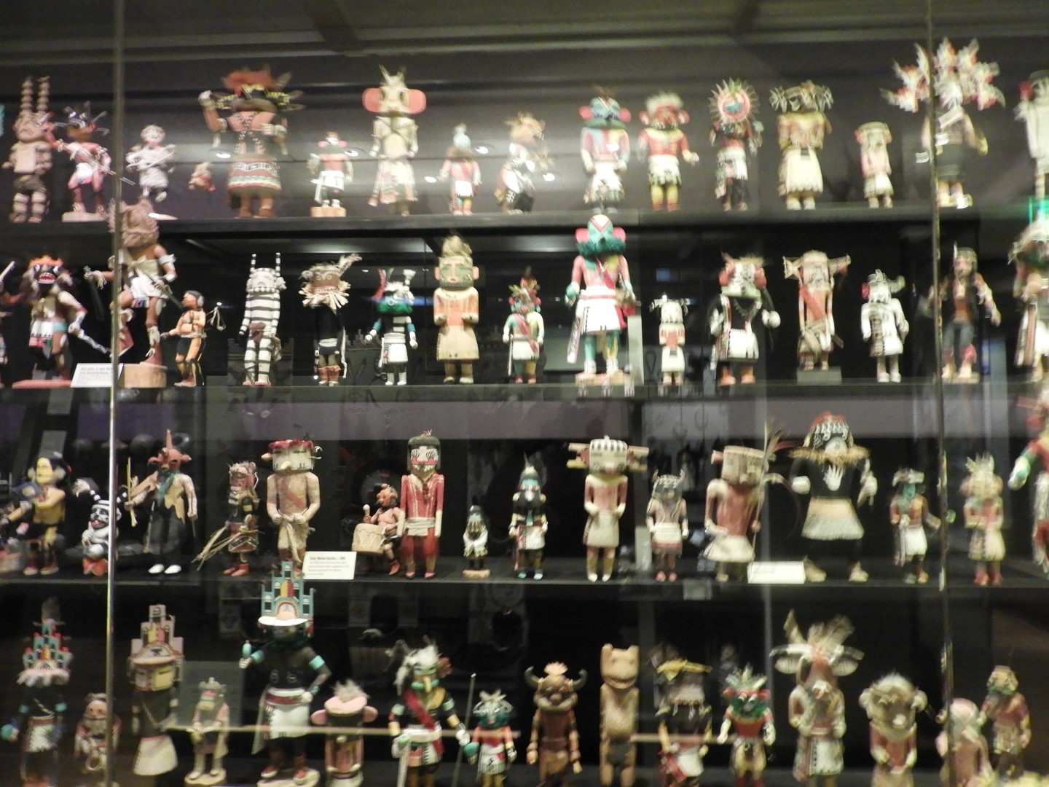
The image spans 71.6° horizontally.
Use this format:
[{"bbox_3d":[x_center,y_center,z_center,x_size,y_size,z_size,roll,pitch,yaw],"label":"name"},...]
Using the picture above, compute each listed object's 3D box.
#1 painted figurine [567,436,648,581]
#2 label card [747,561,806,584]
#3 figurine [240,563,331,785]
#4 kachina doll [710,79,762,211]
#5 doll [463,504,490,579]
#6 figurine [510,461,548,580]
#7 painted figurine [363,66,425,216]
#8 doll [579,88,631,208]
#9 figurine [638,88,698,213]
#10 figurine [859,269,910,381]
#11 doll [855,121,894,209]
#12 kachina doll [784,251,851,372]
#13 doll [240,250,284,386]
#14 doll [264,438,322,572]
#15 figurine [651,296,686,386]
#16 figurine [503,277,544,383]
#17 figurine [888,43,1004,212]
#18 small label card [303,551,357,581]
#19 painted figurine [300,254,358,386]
[{"bbox_3d":[0.178,0.244,1.541,0.172,0.308,0.080,0,-1,5],"label":"painted figurine"},{"bbox_3d":[0.541,0.383,1.558,0.124,0.042,0.035,0,-2,3],"label":"label card"},{"bbox_3d":[-0.564,0.661,1.719,0.212,0.517,0.150,0,-2,4],"label":"figurine"},{"bbox_3d":[0.499,-0.587,1.720,0.119,0.304,0.105,-1,-2,15],"label":"kachina doll"},{"bbox_3d":[-0.104,0.319,1.563,0.058,0.159,0.050,0,-1,3],"label":"doll"},{"bbox_3d":[0.010,0.272,1.554,0.081,0.253,0.070,0,-1,3],"label":"figurine"},{"bbox_3d":[-0.298,-0.578,1.665,0.142,0.338,0.110,0,-2,3],"label":"painted figurine"},{"bbox_3d":[0.174,-0.523,1.562,0.110,0.258,0.075,0,-1,3],"label":"doll"},{"bbox_3d":[0.341,-0.575,1.730,0.144,0.276,0.110,0,-2,7],"label":"figurine"},{"bbox_3d":[0.798,-0.150,1.613,0.103,0.245,0.100,-1,-2,12],"label":"figurine"},{"bbox_3d":[0.819,-0.534,1.702,0.087,0.194,0.080,-1,-2,11],"label":"doll"},{"bbox_3d":[0.649,-0.181,1.611,0.147,0.266,0.095,0,-2,4],"label":"kachina doll"},{"bbox_3d":[-0.573,-0.162,1.593,0.095,0.293,0.080,0,-1,-6],"label":"doll"},{"bbox_3d":[-0.526,0.256,1.651,0.127,0.306,0.105,0,-2,1],"label":"doll"},{"bbox_3d":[0.319,-0.116,1.606,0.080,0.198,0.070,0,-2,0],"label":"figurine"},{"bbox_3d":[-0.002,-0.145,1.660,0.092,0.241,0.080,0,-2,2],"label":"figurine"},{"bbox_3d":[0.922,-0.592,1.599,0.257,0.365,0.120,0,-2,-5],"label":"figurine"},{"bbox_3d":[-0.412,0.365,1.538,0.109,0.057,0.008,0,-21,3],"label":"small label card"},{"bbox_3d":[-0.452,-0.170,1.687,0.130,0.305,0.110,0,-2,-6],"label":"painted figurine"}]

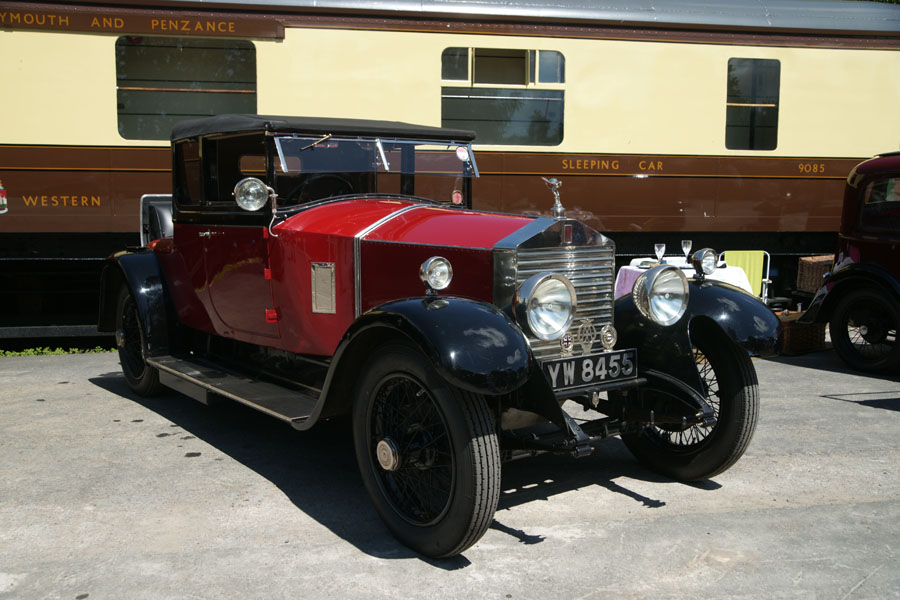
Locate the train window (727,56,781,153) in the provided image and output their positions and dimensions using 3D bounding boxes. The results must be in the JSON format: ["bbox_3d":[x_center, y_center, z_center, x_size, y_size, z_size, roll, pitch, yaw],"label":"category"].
[{"bbox_3d":[3.372,-2.172,9.720,0.640,0.990,0.060,-1,6,-9],"label":"train window"}]

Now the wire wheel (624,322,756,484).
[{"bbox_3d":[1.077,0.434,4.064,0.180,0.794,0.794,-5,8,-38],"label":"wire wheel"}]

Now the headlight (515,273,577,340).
[{"bbox_3d":[0.313,0.017,3.246,0.250,0.250,0.190,-5,8,-36],"label":"headlight"}]

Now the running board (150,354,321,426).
[{"bbox_3d":[-1.160,0.457,4.705,0.310,0.050,1.960,-5,8,-36],"label":"running board"}]

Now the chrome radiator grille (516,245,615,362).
[{"bbox_3d":[0.461,0.029,3.594,0.545,0.510,0.090,-5,8,-36],"label":"chrome radiator grille"}]

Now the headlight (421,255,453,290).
[{"bbox_3d":[-0.067,-0.096,3.051,0.118,0.118,0.105,-5,8,-36],"label":"headlight"}]

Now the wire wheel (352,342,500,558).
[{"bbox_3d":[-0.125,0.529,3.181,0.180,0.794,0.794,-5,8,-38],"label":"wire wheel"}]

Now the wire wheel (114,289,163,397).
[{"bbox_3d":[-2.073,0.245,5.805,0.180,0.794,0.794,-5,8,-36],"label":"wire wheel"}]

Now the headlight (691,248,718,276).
[{"bbox_3d":[1.120,-0.171,3.925,0.118,0.118,0.105,-5,8,-36],"label":"headlight"}]

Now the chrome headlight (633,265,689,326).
[{"bbox_3d":[0.830,-0.025,3.626,0.250,0.250,0.190,-5,8,-36],"label":"chrome headlight"}]

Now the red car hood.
[{"bbox_3d":[-0.035,-0.391,4.224,1.050,0.235,1.420,-5,8,-36],"label":"red car hood"}]

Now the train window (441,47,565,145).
[{"bbox_3d":[0.557,-2.171,9.290,1.335,1.020,0.060,-1,6,-9],"label":"train window"}]

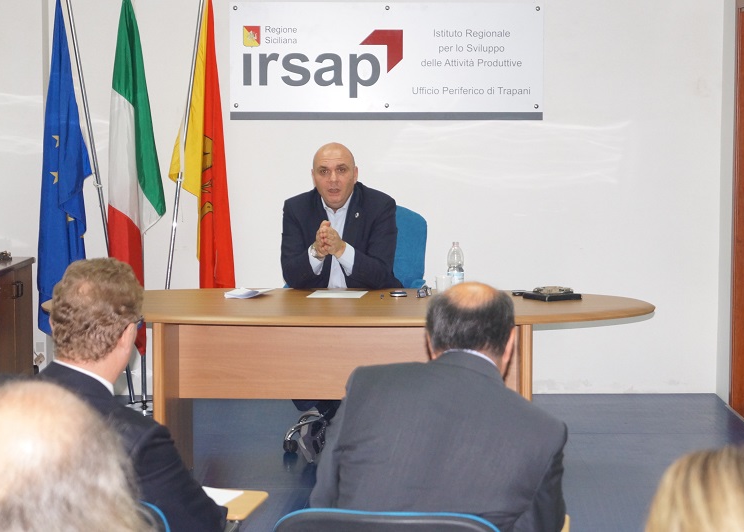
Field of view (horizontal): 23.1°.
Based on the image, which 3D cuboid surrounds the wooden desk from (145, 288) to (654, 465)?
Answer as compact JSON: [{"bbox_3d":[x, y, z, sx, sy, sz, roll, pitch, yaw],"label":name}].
[{"bbox_3d":[-0.087,0.505,7.072,2.340,0.727,1.040,0,5,1],"label":"wooden desk"}]

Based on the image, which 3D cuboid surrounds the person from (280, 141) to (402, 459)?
[{"bbox_3d":[-0.127,0.153,7.705,0.520,1.320,0.800,0,5,4],"label":"person"}]

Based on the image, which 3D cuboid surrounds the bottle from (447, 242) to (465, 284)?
[{"bbox_3d":[0.329,0.018,7.224,0.067,0.220,0.067,0,5,1],"label":"bottle"}]

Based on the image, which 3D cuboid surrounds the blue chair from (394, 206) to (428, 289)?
[{"bbox_3d":[-0.067,0.257,7.954,0.630,1.070,0.640,0,5,1],"label":"blue chair"}]

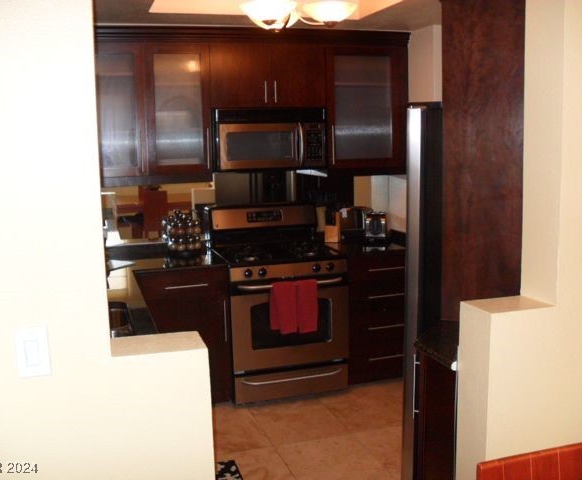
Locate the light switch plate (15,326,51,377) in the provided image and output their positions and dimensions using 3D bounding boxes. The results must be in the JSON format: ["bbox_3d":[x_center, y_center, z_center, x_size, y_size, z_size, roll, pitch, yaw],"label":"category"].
[{"bbox_3d":[-0.596,0.261,1.499,0.068,0.116,0.008,-4,10,-17],"label":"light switch plate"}]

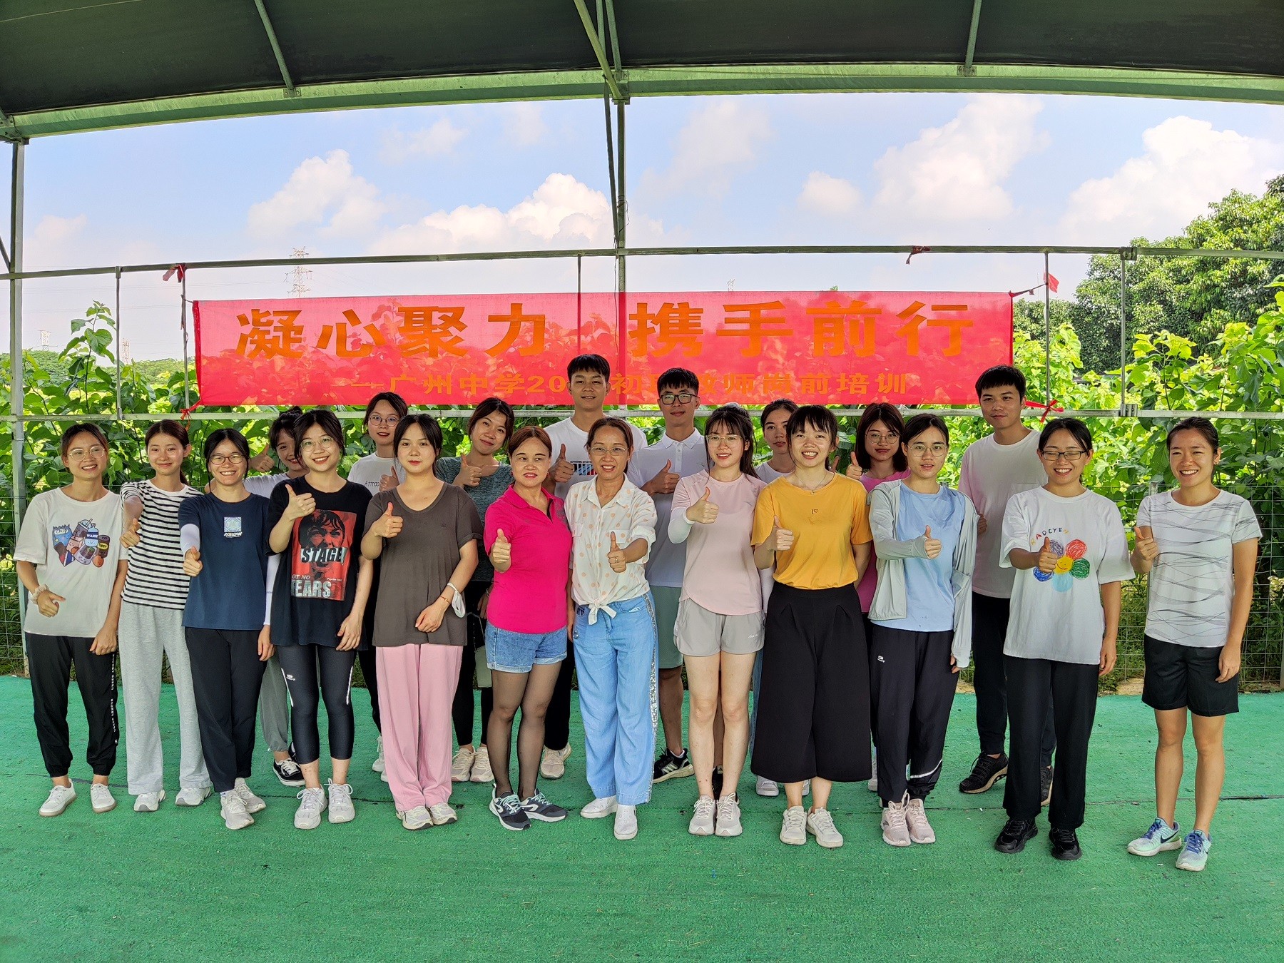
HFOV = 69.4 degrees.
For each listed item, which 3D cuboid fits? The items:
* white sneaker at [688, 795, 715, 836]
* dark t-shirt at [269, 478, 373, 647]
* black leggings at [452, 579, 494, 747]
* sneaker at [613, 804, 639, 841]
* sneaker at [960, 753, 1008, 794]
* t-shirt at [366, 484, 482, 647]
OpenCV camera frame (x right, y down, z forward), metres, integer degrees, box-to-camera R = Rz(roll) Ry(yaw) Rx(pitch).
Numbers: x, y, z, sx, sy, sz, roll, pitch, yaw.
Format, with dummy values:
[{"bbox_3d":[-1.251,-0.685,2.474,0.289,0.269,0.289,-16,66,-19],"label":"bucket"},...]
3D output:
[{"bbox_3d":[0.251,1.289,3.644,0.095,0.107,0.245,1,6,11],"label":"white sneaker"},{"bbox_3d":[-1.284,0.312,3.708,0.398,0.654,0.300,-1,4,-18],"label":"dark t-shirt"},{"bbox_3d":[-0.710,0.725,4.117,0.330,0.850,0.230,-1,5,-8],"label":"black leggings"},{"bbox_3d":[-0.064,1.322,3.685,0.092,0.090,0.245,0,4,-2],"label":"sneaker"},{"bbox_3d":[1.485,1.251,4.043,0.105,0.108,0.280,5,8,45],"label":"sneaker"},{"bbox_3d":[-0.849,0.328,3.608,0.444,0.638,0.280,0,4,-4],"label":"t-shirt"}]

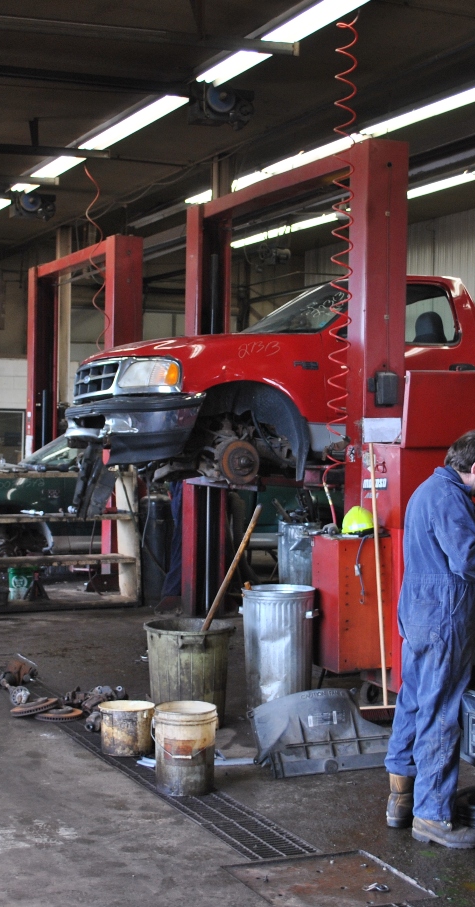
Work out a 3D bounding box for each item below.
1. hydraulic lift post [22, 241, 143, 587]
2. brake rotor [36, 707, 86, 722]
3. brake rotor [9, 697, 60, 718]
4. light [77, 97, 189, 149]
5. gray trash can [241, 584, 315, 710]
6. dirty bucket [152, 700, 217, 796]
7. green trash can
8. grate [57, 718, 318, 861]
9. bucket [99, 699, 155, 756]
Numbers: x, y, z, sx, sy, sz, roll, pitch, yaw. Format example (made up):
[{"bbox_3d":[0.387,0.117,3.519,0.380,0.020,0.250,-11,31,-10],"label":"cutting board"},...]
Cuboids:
[{"bbox_3d":[-1.786,-0.433,15.293,0.450,3.600,3.350,0,1,-24],"label":"hydraulic lift post"},{"bbox_3d":[-1.024,1.487,7.788,0.278,0.055,0.278,1,1,0],"label":"brake rotor"},{"bbox_3d":[-1.163,1.460,7.800,0.280,0.055,0.280,-13,-1,-24],"label":"brake rotor"},{"bbox_3d":[-0.833,-2.808,11.275,0.230,0.130,2.350,0,1,-24],"label":"light"},{"bbox_3d":[0.262,1.175,8.140,0.460,0.700,0.460,1,1,0],"label":"gray trash can"},{"bbox_3d":[-0.240,1.361,6.271,0.305,0.376,0.305,1,1,0],"label":"dirty bucket"},{"bbox_3d":[-0.267,1.240,7.632,0.510,0.570,0.510,1,1,0],"label":"green trash can"},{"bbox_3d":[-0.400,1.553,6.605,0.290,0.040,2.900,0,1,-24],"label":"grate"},{"bbox_3d":[-0.582,1.436,7.092,0.298,0.236,0.298,1,1,0],"label":"bucket"}]

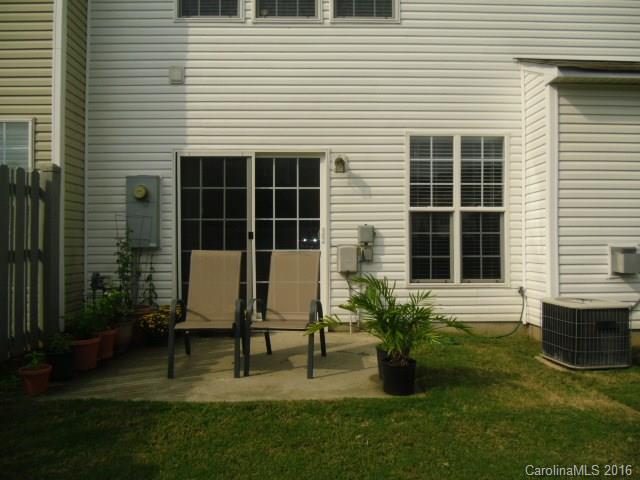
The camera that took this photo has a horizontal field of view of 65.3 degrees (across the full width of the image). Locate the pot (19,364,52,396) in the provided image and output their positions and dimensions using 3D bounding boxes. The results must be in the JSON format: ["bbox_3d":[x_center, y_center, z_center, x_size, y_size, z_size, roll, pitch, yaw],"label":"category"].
[{"bbox_3d":[-2.064,1.013,3.620,0.238,0.190,0.238,0,-1,-1],"label":"pot"}]

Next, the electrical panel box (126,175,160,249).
[{"bbox_3d":[-2.078,-0.331,5.855,0.359,0.850,0.170,0,-1,-1],"label":"electrical panel box"}]

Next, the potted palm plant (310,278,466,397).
[{"bbox_3d":[0.515,0.703,3.810,1.170,0.880,0.950,0,-1,-1],"label":"potted palm plant"}]

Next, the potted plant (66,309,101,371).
[{"bbox_3d":[-2.110,0.865,4.440,0.310,0.510,0.310,0,-1,-1],"label":"potted plant"}]

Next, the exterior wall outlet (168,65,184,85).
[{"bbox_3d":[-1.713,-1.977,5.980,0.180,0.230,0.080,0,-1,-1],"label":"exterior wall outlet"}]

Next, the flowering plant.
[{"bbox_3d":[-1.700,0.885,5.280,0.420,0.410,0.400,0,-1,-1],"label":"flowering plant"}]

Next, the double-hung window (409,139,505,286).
[{"bbox_3d":[1.653,-0.373,6.003,1.190,1.828,0.100,0,-1,-1],"label":"double-hung window"}]

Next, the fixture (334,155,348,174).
[{"bbox_3d":[0.256,-0.889,5.885,0.165,0.238,0.190,0,-1,-1],"label":"fixture"}]

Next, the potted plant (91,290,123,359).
[{"bbox_3d":[-1.990,0.801,4.670,0.280,0.610,0.280,0,-1,-1],"label":"potted plant"}]

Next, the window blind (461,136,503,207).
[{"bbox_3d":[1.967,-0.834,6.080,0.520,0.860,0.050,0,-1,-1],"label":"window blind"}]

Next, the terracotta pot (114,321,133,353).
[{"bbox_3d":[-2.020,0.980,5.100,0.240,0.280,0.240,0,-1,-1],"label":"terracotta pot"}]

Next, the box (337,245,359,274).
[{"bbox_3d":[0.328,0.219,5.914,0.252,0.332,0.120,0,-1,-1],"label":"box"}]

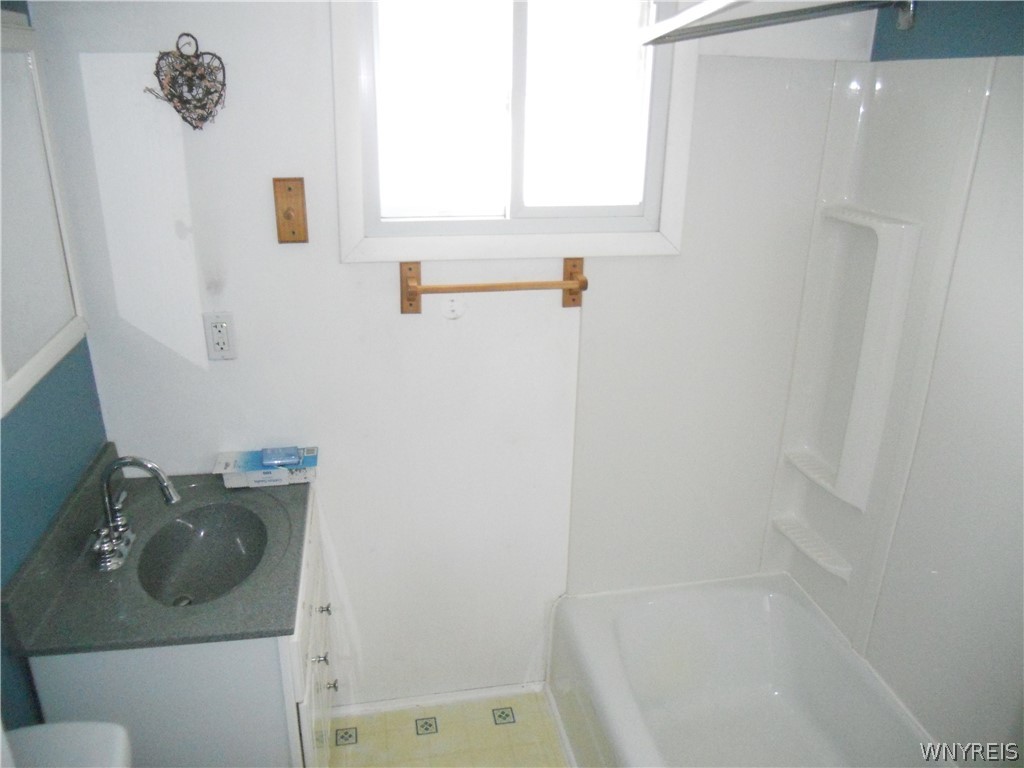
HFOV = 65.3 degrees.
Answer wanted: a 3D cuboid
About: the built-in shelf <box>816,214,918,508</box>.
[{"bbox_3d":[0.858,-0.065,2.063,0.080,0.742,0.300,-3,22,-10],"label":"built-in shelf"}]

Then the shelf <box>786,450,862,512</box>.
[{"bbox_3d":[0.855,0.265,2.192,0.072,0.040,0.300,-3,22,-10],"label":"shelf"}]

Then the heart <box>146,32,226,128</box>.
[{"bbox_3d":[-0.683,-0.632,1.674,0.150,0.188,0.030,-3,22,-10],"label":"heart"}]

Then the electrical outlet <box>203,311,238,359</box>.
[{"bbox_3d":[-0.689,-0.112,1.889,0.068,0.118,0.008,-3,22,-10],"label":"electrical outlet"}]

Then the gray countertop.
[{"bbox_3d":[-0.691,0.304,1.701,0.475,0.117,0.650,-3,22,-10],"label":"gray countertop"}]

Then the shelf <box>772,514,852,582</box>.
[{"bbox_3d":[0.847,0.454,2.265,0.080,0.040,0.300,-3,22,-10],"label":"shelf"}]

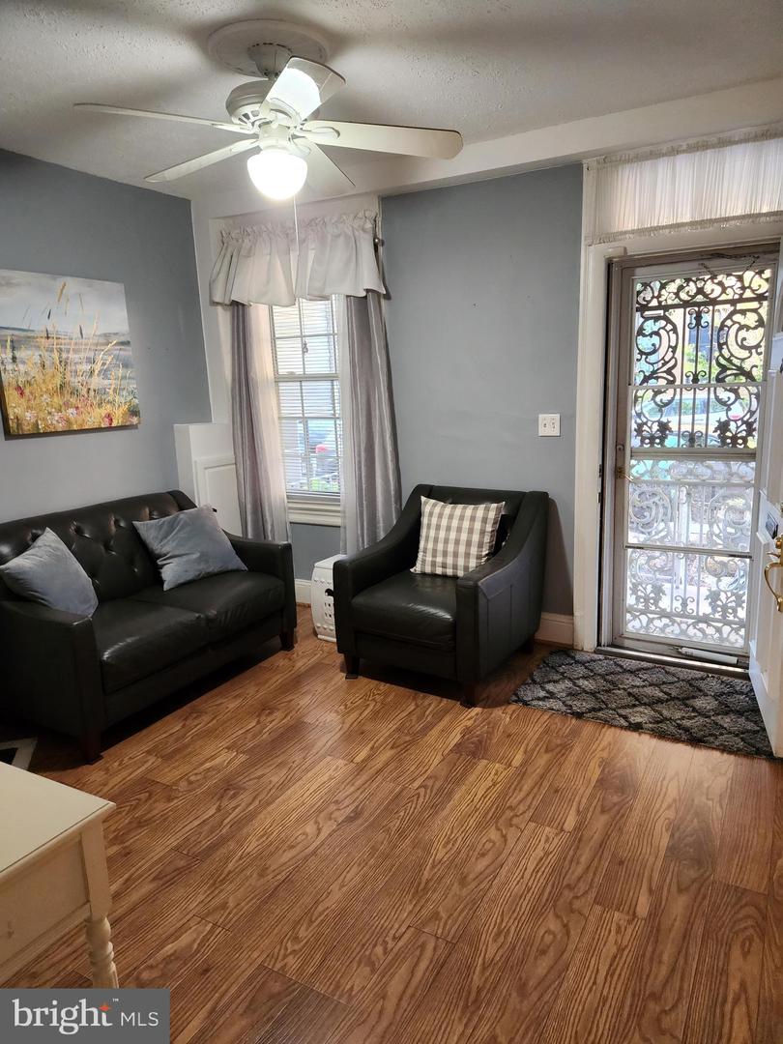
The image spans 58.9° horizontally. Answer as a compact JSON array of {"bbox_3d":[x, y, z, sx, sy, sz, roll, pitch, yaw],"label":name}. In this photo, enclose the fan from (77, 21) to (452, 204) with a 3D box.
[{"bbox_3d":[-0.436,-1.437,2.517,1.340,0.500,1.340,5,13,29],"label":"fan"}]

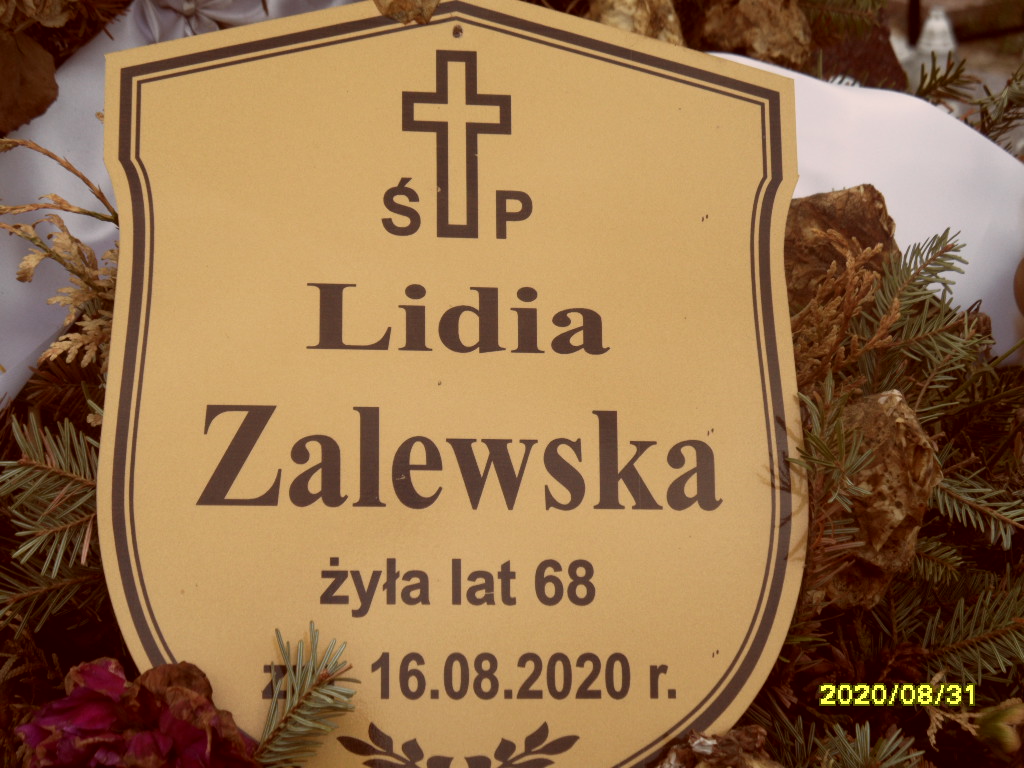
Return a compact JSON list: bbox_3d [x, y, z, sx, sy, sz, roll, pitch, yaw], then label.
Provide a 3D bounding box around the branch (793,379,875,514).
[{"bbox_3d":[0.102,0.019,0.748,0.027,0.038,0.026,0,25,0],"label":"branch"}]

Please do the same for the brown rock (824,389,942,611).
[{"bbox_3d":[0.120,0.037,0.765,0.038,0.060,0.042,0,25,0],"label":"brown rock"}]

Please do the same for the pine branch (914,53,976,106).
[{"bbox_3d":[0.178,-0.125,0.970,0.026,0.019,0.020,0,25,0],"label":"pine branch"}]

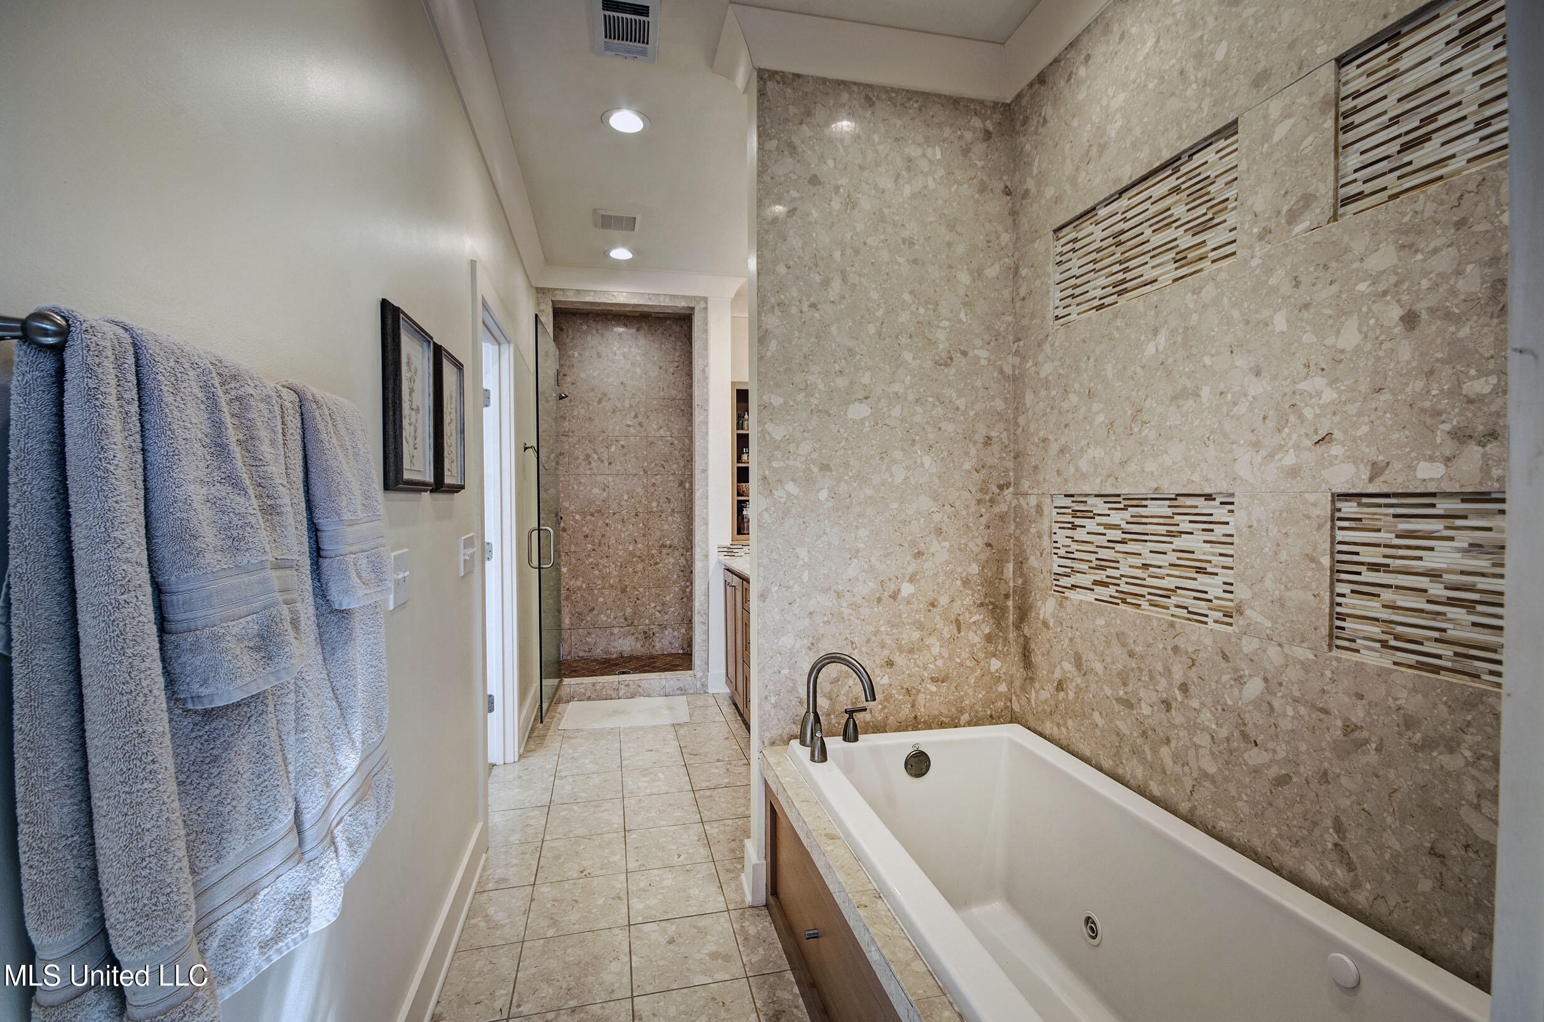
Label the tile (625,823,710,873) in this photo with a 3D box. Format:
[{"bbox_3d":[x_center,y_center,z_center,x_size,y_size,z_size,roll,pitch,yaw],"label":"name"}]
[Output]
[{"bbox_3d":[-0.392,1.266,2.420,0.302,0.010,0.292,0,1,-14],"label":"tile"}]

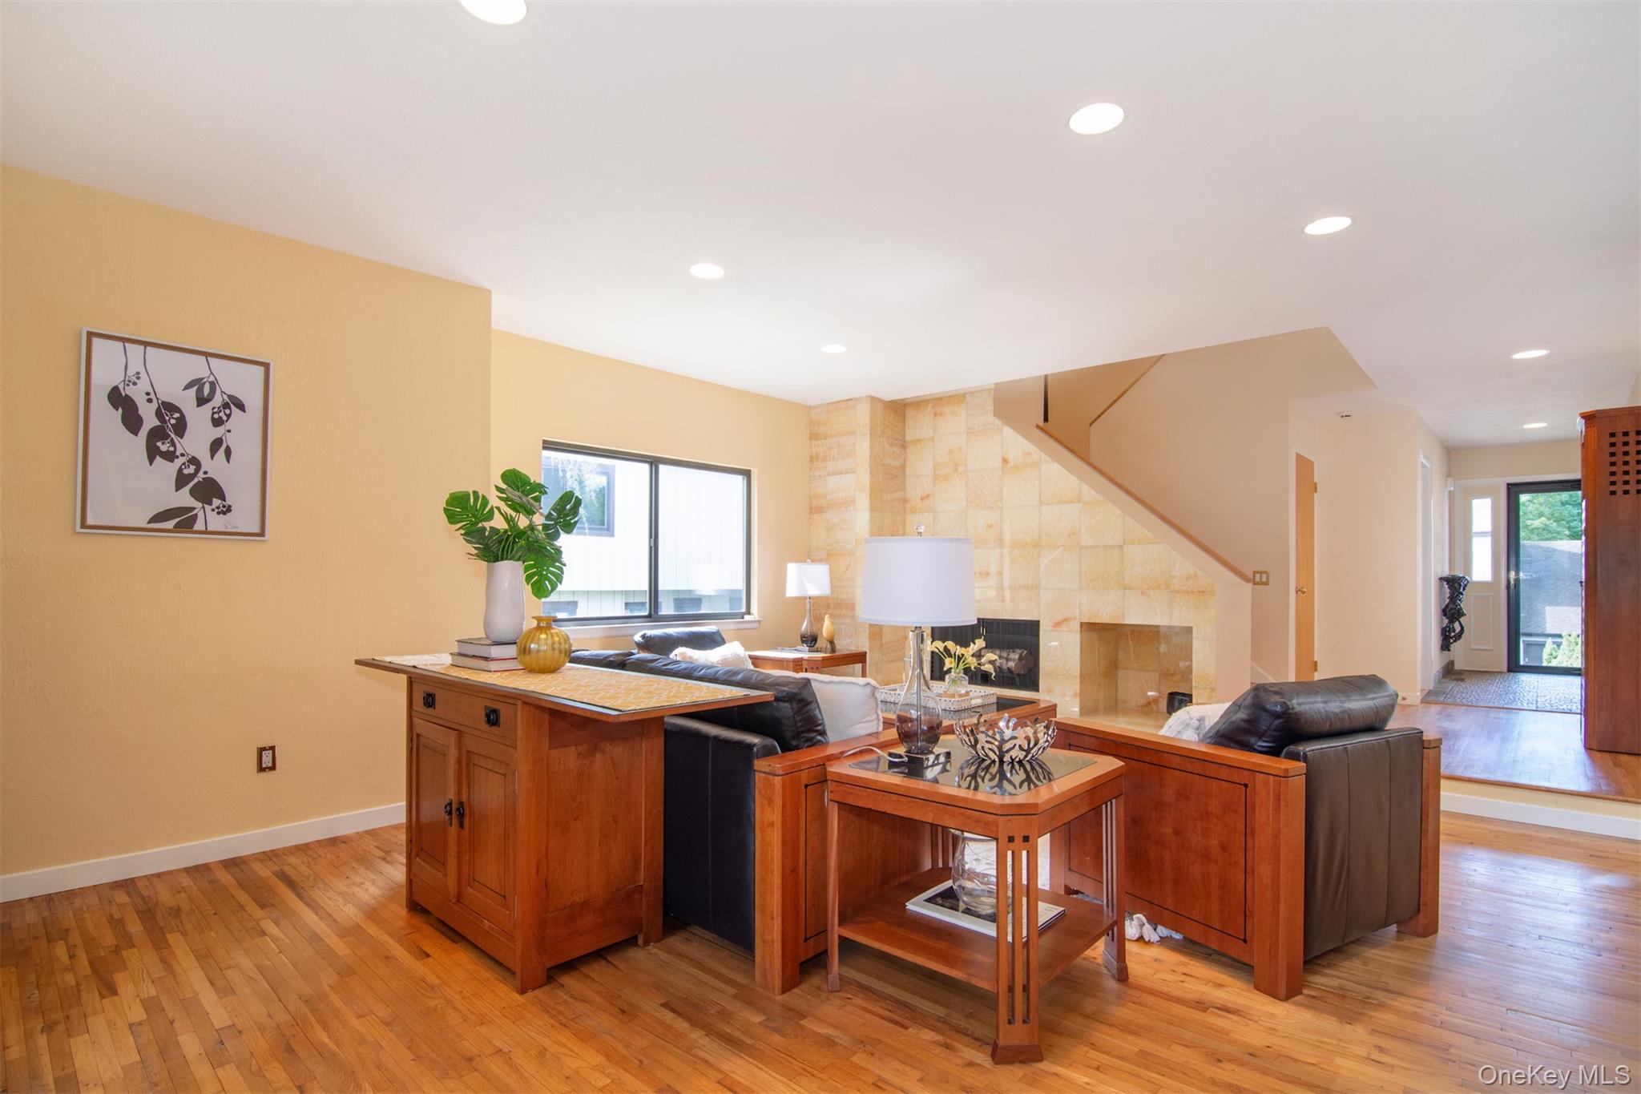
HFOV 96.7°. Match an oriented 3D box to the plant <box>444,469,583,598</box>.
[{"bbox_3d":[-1.143,-0.048,2.714,0.470,0.470,0.410,0,-2,0],"label":"plant"}]

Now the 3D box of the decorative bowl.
[{"bbox_3d":[0.596,0.625,2.350,0.335,0.120,0.335,0,-2,0],"label":"decorative bowl"}]

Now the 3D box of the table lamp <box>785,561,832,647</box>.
[{"bbox_3d":[-0.095,0.460,5.807,0.360,0.710,0.360,0,-2,0],"label":"table lamp"}]

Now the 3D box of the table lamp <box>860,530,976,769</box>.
[{"bbox_3d":[0.308,0.297,2.255,0.362,0.727,0.362,0,-2,0],"label":"table lamp"}]

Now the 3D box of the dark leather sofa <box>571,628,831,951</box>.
[{"bbox_3d":[-0.558,0.900,3.180,2.150,0.860,0.950,-2,-2,44],"label":"dark leather sofa"}]

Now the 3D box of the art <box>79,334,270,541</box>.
[{"bbox_3d":[-2.675,-0.444,3.064,0.600,0.805,0.030,2,-3,-43],"label":"art"}]

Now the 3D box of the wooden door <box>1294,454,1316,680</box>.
[{"bbox_3d":[4.035,0.239,6.055,0.045,2.030,0.680,-2,-3,43],"label":"wooden door"}]

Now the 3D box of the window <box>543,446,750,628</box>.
[{"bbox_3d":[-1.225,-0.066,5.380,0.100,1.200,1.760,-2,-2,44],"label":"window"}]

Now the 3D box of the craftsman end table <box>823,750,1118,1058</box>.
[{"bbox_3d":[0.472,0.980,2.244,0.700,0.637,0.700,-2,-3,43],"label":"craftsman end table"}]

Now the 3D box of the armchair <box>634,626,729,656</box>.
[{"bbox_3d":[-0.776,0.970,4.720,0.920,0.860,0.920,-2,-2,44],"label":"armchair"}]

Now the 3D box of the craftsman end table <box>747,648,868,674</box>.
[{"bbox_3d":[-0.100,1.100,5.440,0.620,0.610,0.620,-2,-2,44],"label":"craftsman end table"}]

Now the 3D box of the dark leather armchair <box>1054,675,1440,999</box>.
[{"bbox_3d":[1.511,0.889,2.668,0.900,0.850,0.910,1,-3,-28],"label":"dark leather armchair"}]

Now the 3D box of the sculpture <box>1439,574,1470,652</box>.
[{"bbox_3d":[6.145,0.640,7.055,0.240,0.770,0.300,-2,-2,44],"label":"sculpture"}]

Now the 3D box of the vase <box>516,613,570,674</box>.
[{"bbox_3d":[-0.996,0.347,2.629,0.187,0.203,0.187,0,-2,0],"label":"vase"}]

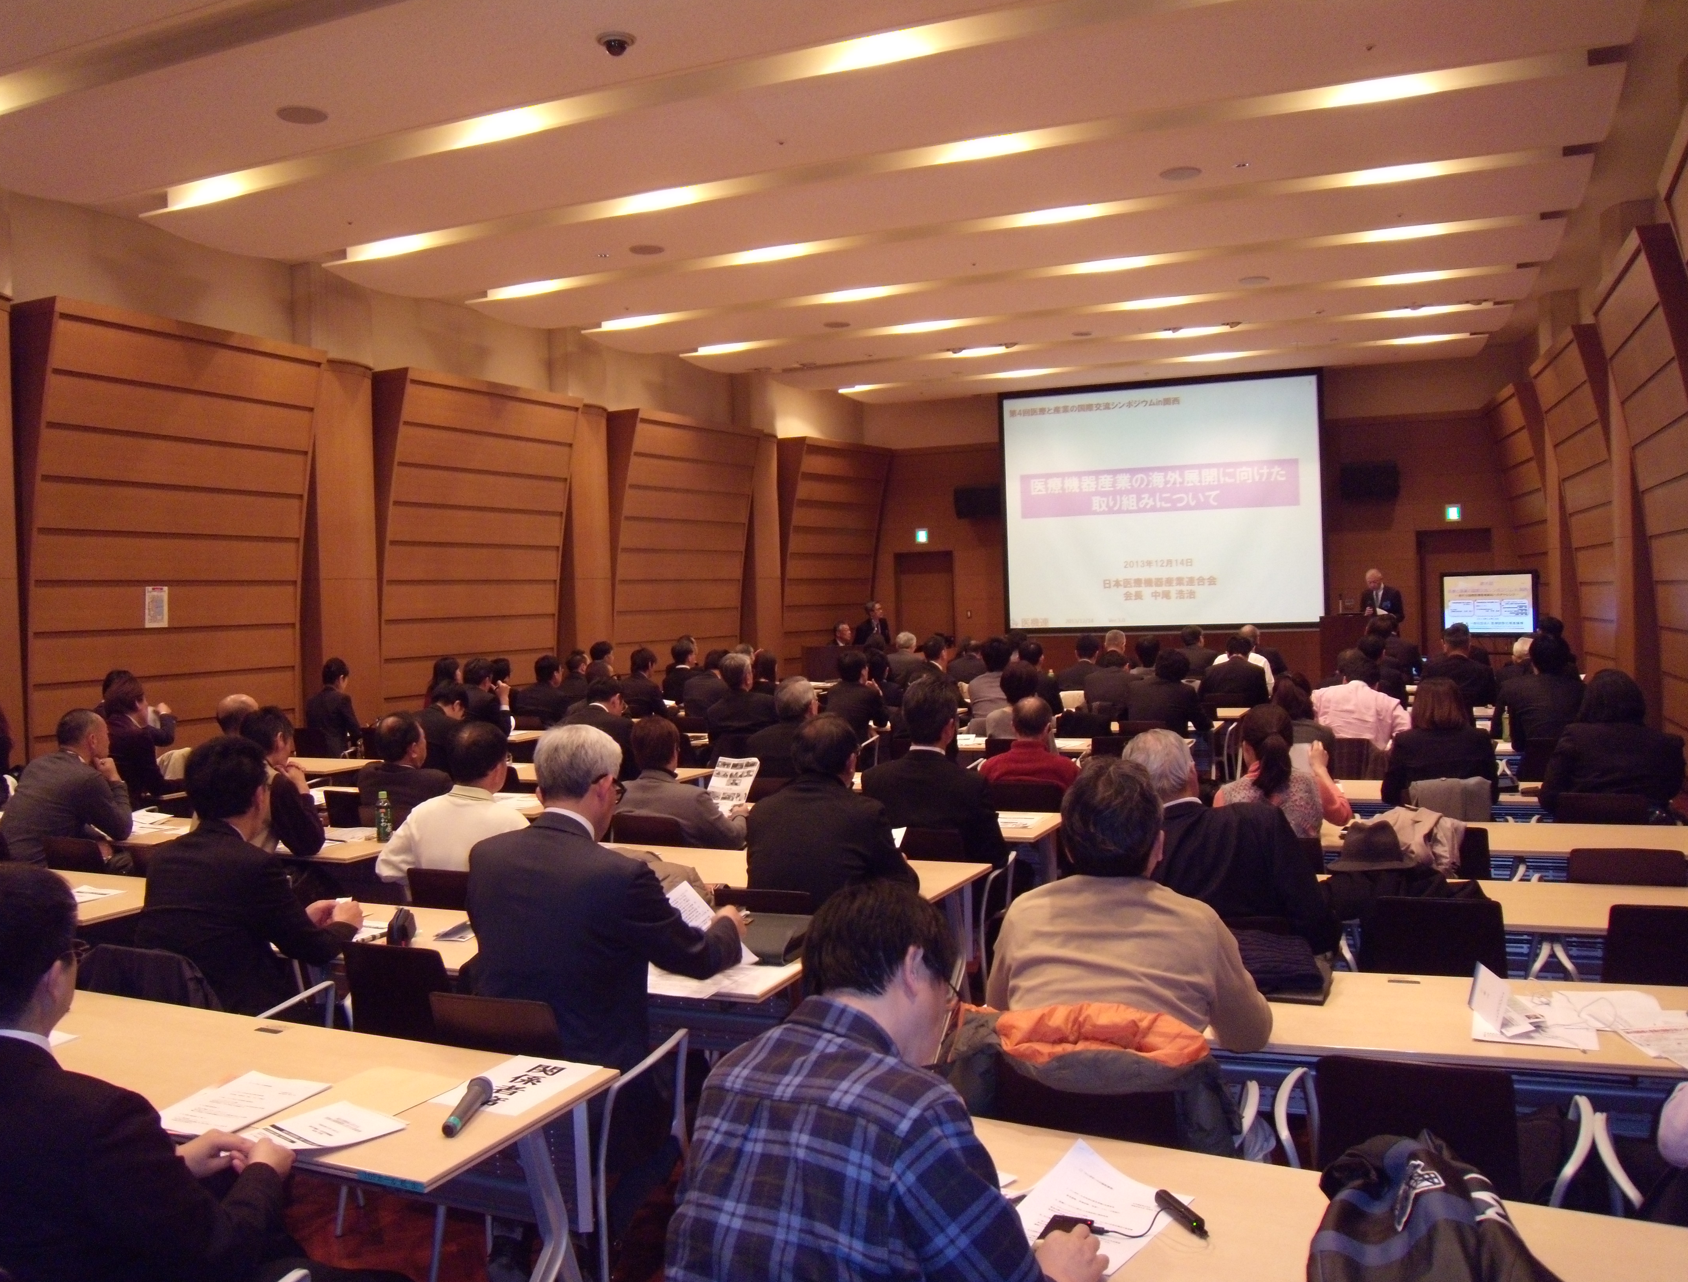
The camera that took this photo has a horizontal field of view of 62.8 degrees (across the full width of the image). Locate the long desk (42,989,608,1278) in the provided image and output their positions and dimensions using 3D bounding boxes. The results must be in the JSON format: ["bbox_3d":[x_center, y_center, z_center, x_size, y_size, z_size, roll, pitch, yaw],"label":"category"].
[{"bbox_3d":[-1.396,1.253,2.943,1.800,0.720,0.600,0,2,23],"label":"long desk"}]

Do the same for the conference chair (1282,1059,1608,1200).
[{"bbox_3d":[1.158,1.161,2.728,0.560,0.810,0.560,-1,2,23],"label":"conference chair"}]

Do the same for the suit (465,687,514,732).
[{"bbox_3d":[-2.552,0.670,9.840,0.470,0.670,0.400,0,2,28],"label":"suit"}]

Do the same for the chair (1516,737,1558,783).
[{"bbox_3d":[3.737,0.942,7.458,0.560,0.840,0.560,-1,2,14],"label":"chair"}]

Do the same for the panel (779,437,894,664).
[{"bbox_3d":[-0.054,-1.034,21.186,0.540,3.930,2.374,0,2,34],"label":"panel"}]

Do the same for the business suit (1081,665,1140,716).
[{"bbox_3d":[2.054,0.539,10.500,0.520,0.670,0.400,-1,2,21],"label":"business suit"}]

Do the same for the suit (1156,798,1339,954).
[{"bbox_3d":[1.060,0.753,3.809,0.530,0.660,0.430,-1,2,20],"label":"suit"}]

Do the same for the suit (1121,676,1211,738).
[{"bbox_3d":[2.188,0.570,9.380,0.550,0.670,0.400,-1,2,20],"label":"suit"}]

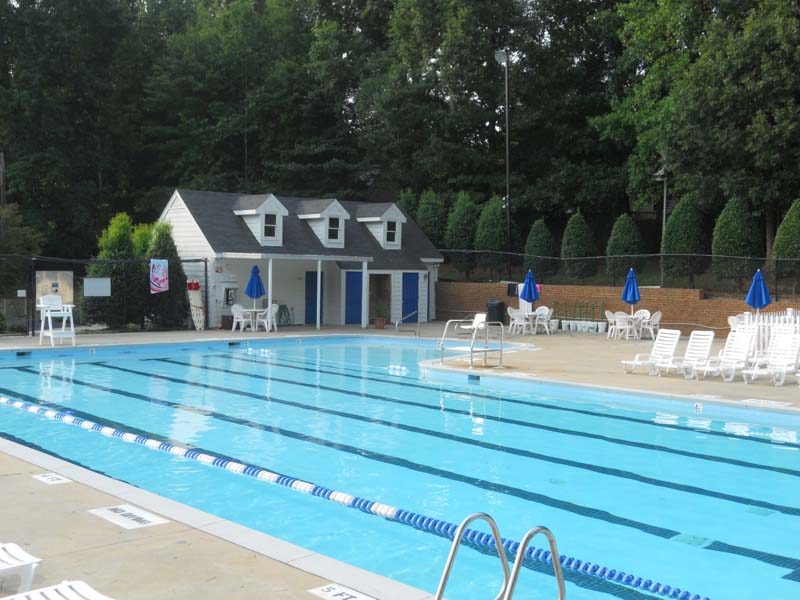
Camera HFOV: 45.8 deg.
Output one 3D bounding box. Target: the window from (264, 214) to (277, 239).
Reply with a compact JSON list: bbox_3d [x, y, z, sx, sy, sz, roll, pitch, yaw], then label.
[{"bbox_3d":[-4.522,-2.589,33.151,0.530,0.826,0.102,-1,2,-41],"label":"window"}]

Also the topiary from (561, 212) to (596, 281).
[{"bbox_3d":[7.085,-2.141,37.400,1.500,2.830,1.500,1,2,0],"label":"topiary"}]

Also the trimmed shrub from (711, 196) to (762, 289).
[{"bbox_3d":[12.171,-2.052,34.114,1.839,3.348,1.839,-1,2,-43],"label":"trimmed shrub"}]

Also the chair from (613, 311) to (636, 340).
[{"bbox_3d":[7.175,0.828,30.331,0.581,0.877,0.592,1,2,25],"label":"chair"}]

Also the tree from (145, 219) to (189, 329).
[{"bbox_3d":[-8.147,-0.894,33.200,1.450,3.700,1.450,0,2,-43],"label":"tree"}]

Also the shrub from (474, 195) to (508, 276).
[{"bbox_3d":[3.979,-2.761,41.200,1.500,3.650,1.500,1,2,0],"label":"shrub"}]

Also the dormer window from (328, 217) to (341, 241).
[{"bbox_3d":[-2.423,-2.628,34.974,0.530,0.826,0.102,-1,2,-41],"label":"dormer window"}]

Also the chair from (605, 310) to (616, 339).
[{"bbox_3d":[6.792,0.780,29.888,0.580,0.880,0.580,2,2,23],"label":"chair"}]

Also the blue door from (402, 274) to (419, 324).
[{"bbox_3d":[0.455,-0.081,39.225,0.898,2.060,0.071,-1,2,-41],"label":"blue door"}]

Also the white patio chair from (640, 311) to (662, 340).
[{"bbox_3d":[7.917,0.801,29.788,0.580,0.880,0.580,2,2,24],"label":"white patio chair"}]

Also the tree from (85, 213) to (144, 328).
[{"bbox_3d":[-9.763,-1.009,32.400,2.000,4.000,2.000,0,2,-43],"label":"tree"}]

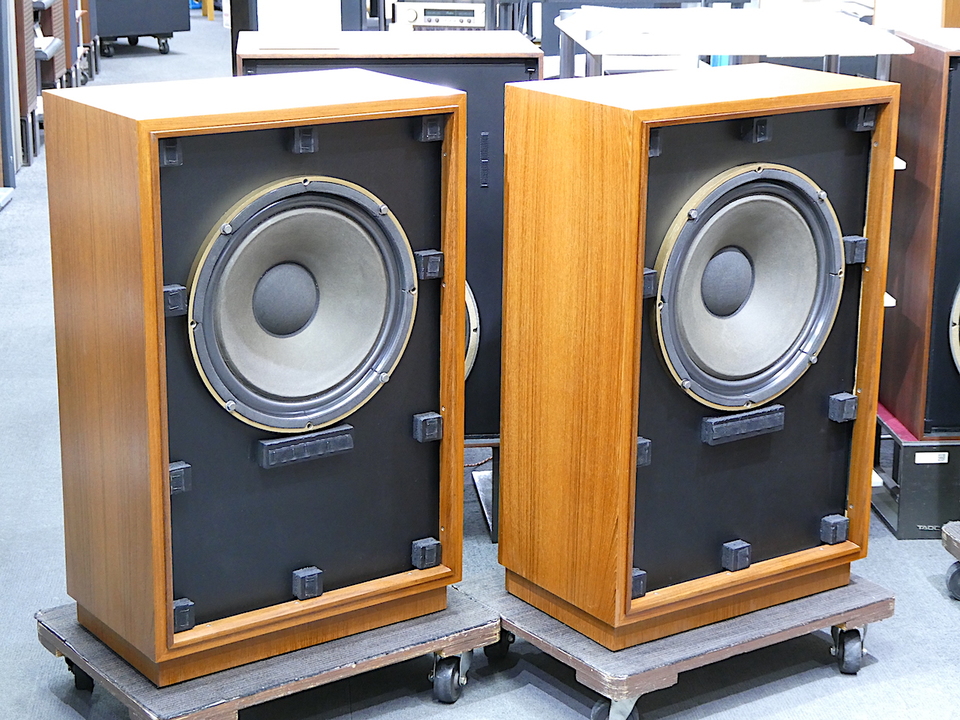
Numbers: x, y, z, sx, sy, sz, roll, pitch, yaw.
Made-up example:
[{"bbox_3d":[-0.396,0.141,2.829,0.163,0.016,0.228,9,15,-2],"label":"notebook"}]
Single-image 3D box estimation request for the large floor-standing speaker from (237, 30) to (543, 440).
[{"bbox_3d":[-0.185,-0.243,3.566,0.562,0.767,0.353,-1,16,-6],"label":"large floor-standing speaker"}]

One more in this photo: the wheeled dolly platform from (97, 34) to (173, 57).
[{"bbox_3d":[-2.301,-2.050,11.557,0.470,0.140,0.610,-9,19,-29],"label":"wheeled dolly platform"}]

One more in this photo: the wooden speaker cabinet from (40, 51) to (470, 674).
[{"bbox_3d":[-0.338,0.009,2.808,0.545,0.848,0.312,-11,20,-34],"label":"wooden speaker cabinet"}]

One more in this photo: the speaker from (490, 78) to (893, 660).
[{"bbox_3d":[0.349,-0.022,2.934,0.545,0.848,0.312,-10,19,-33],"label":"speaker"}]

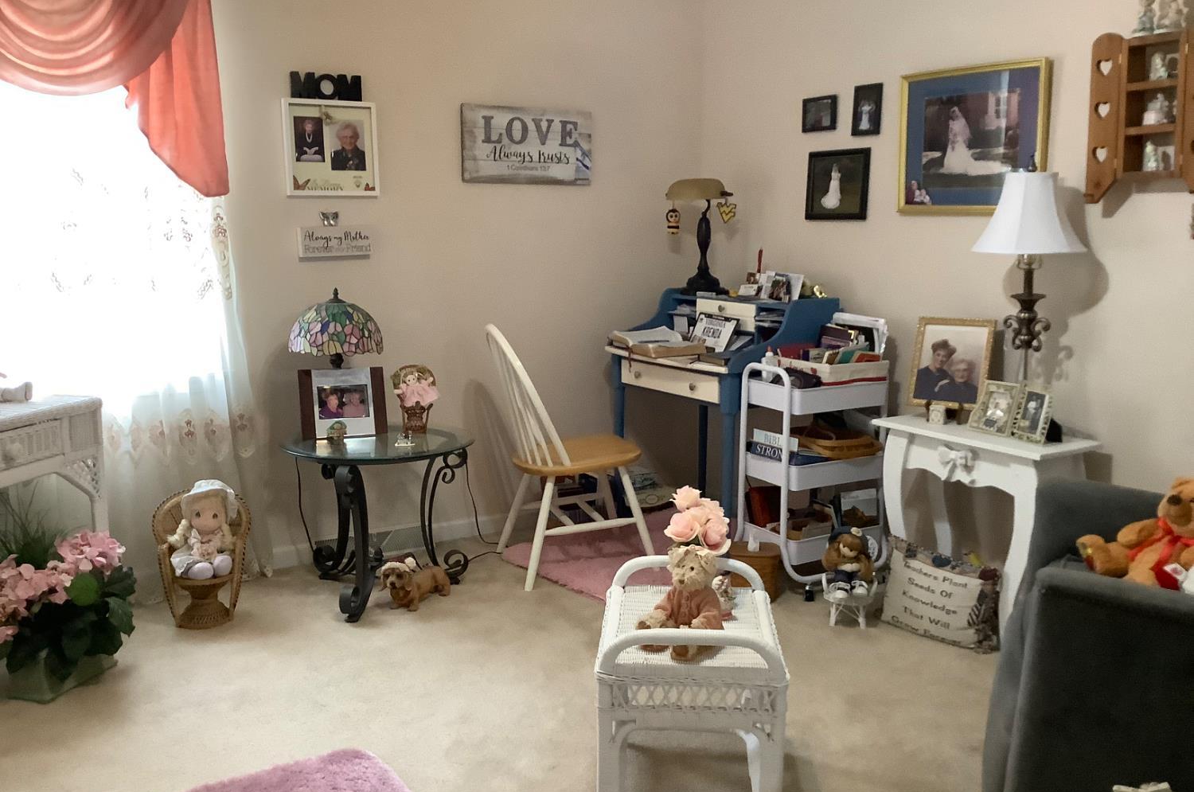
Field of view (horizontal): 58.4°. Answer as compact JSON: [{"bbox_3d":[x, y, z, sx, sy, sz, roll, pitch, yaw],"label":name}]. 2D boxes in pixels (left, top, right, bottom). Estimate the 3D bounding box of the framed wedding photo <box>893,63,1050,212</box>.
[{"bbox_3d":[1.147,-0.792,3.332,0.030,0.444,0.566,-6,11,-30],"label":"framed wedding photo"}]

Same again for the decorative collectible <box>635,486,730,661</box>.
[{"bbox_3d":[0.191,0.364,2.230,0.200,0.265,0.231,4,10,23],"label":"decorative collectible"}]

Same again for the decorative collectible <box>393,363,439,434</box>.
[{"bbox_3d":[-0.627,0.010,3.695,0.152,0.230,0.113,-1,9,-7],"label":"decorative collectible"}]

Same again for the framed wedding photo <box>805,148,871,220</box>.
[{"bbox_3d":[0.858,-0.758,3.846,0.018,0.247,0.312,-6,11,-30],"label":"framed wedding photo"}]

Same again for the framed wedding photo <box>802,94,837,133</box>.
[{"bbox_3d":[0.836,-1.069,4.052,0.018,0.128,0.183,-6,11,-31],"label":"framed wedding photo"}]

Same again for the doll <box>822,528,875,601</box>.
[{"bbox_3d":[0.826,0.556,3.496,0.160,0.230,0.165,3,10,17],"label":"doll"}]

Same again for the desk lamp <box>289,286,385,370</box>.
[{"bbox_3d":[-0.875,-0.111,3.587,0.318,0.504,0.318,-2,10,-12],"label":"desk lamp"}]

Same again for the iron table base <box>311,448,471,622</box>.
[{"bbox_3d":[-0.693,0.420,3.560,0.500,0.507,0.463,-1,9,-6],"label":"iron table base"}]

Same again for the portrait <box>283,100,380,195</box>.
[{"bbox_3d":[-0.950,-0.890,3.853,0.338,0.332,0.030,-6,11,-31],"label":"portrait"}]

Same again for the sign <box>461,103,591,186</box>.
[{"bbox_3d":[-0.265,-0.997,4.267,0.572,0.293,0.025,-6,11,-31],"label":"sign"}]

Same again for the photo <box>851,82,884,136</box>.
[{"bbox_3d":[0.966,-1.029,3.842,0.018,0.179,0.137,-6,11,-31],"label":"photo"}]

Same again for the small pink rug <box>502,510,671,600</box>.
[{"bbox_3d":[0.213,0.603,4.242,1.000,0.025,0.770,-8,13,-42],"label":"small pink rug"}]

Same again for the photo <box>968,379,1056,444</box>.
[{"bbox_3d":[1.242,0.038,3.179,0.081,0.152,0.281,11,2,-26],"label":"photo"}]

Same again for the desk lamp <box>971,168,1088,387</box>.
[{"bbox_3d":[1.220,-0.245,3.005,0.316,0.771,0.316,-6,11,-30],"label":"desk lamp"}]

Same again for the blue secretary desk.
[{"bbox_3d":[0.479,0.088,4.347,0.490,1.005,0.890,-6,11,-31],"label":"blue secretary desk"}]

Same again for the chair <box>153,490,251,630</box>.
[{"bbox_3d":[-1.248,0.502,3.375,0.287,0.407,0.231,-7,11,-35],"label":"chair"}]

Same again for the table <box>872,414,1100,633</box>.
[{"bbox_3d":[1.212,0.434,3.380,0.310,0.660,0.600,-6,11,-31],"label":"table"}]

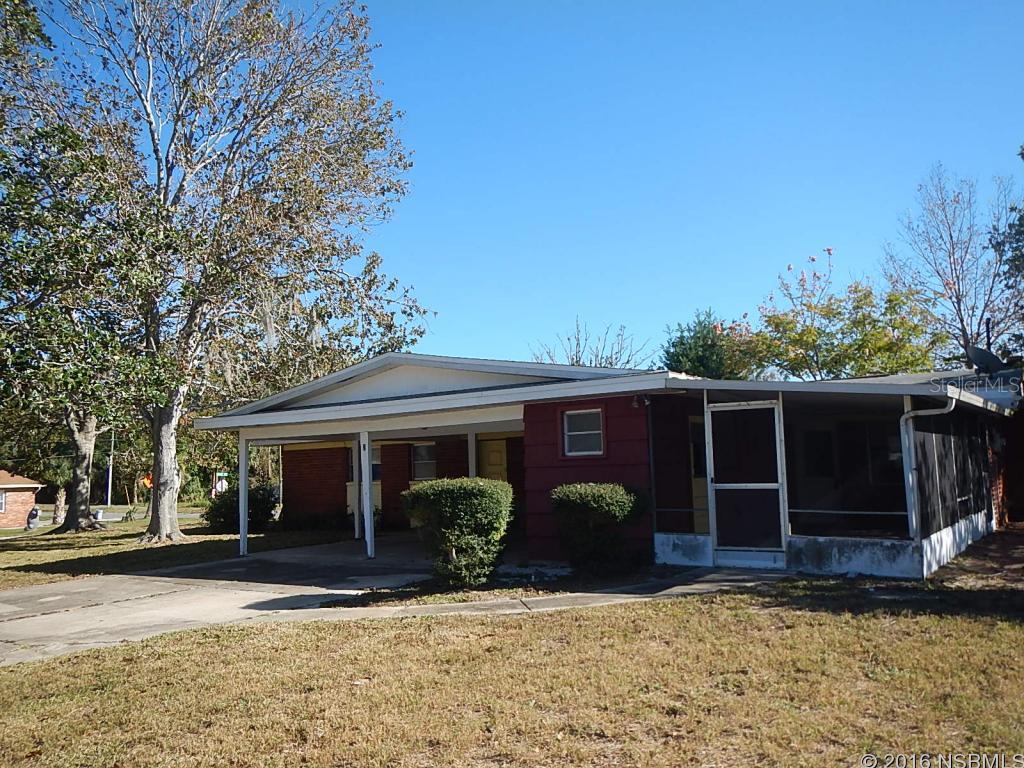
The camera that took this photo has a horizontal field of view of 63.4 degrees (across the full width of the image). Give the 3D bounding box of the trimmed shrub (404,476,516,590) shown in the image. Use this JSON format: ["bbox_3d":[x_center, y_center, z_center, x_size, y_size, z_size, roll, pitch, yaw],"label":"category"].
[{"bbox_3d":[-0.724,1.972,11.000,1.420,1.420,1.350,-2,-5,-4],"label":"trimmed shrub"}]

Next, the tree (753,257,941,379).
[{"bbox_3d":[10.193,-0.226,24.672,6.000,7.279,5.600,-4,-6,22],"label":"tree"}]

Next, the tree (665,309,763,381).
[{"bbox_3d":[6.821,0.655,27.716,3.800,6.309,3.800,-3,-5,14],"label":"tree"}]

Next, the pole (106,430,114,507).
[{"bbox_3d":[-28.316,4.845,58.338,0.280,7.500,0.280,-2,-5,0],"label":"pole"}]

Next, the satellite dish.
[{"bbox_3d":[8.478,-0.420,14.800,0.550,0.580,0.750,0,-6,-25],"label":"satellite dish"}]

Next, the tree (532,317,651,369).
[{"bbox_3d":[2.762,0.862,27.722,4.200,6.182,4.200,-3,-5,6],"label":"tree"}]

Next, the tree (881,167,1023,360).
[{"bbox_3d":[14.543,-1.847,26.526,4.800,10.535,4.800,-5,-6,29],"label":"tree"}]

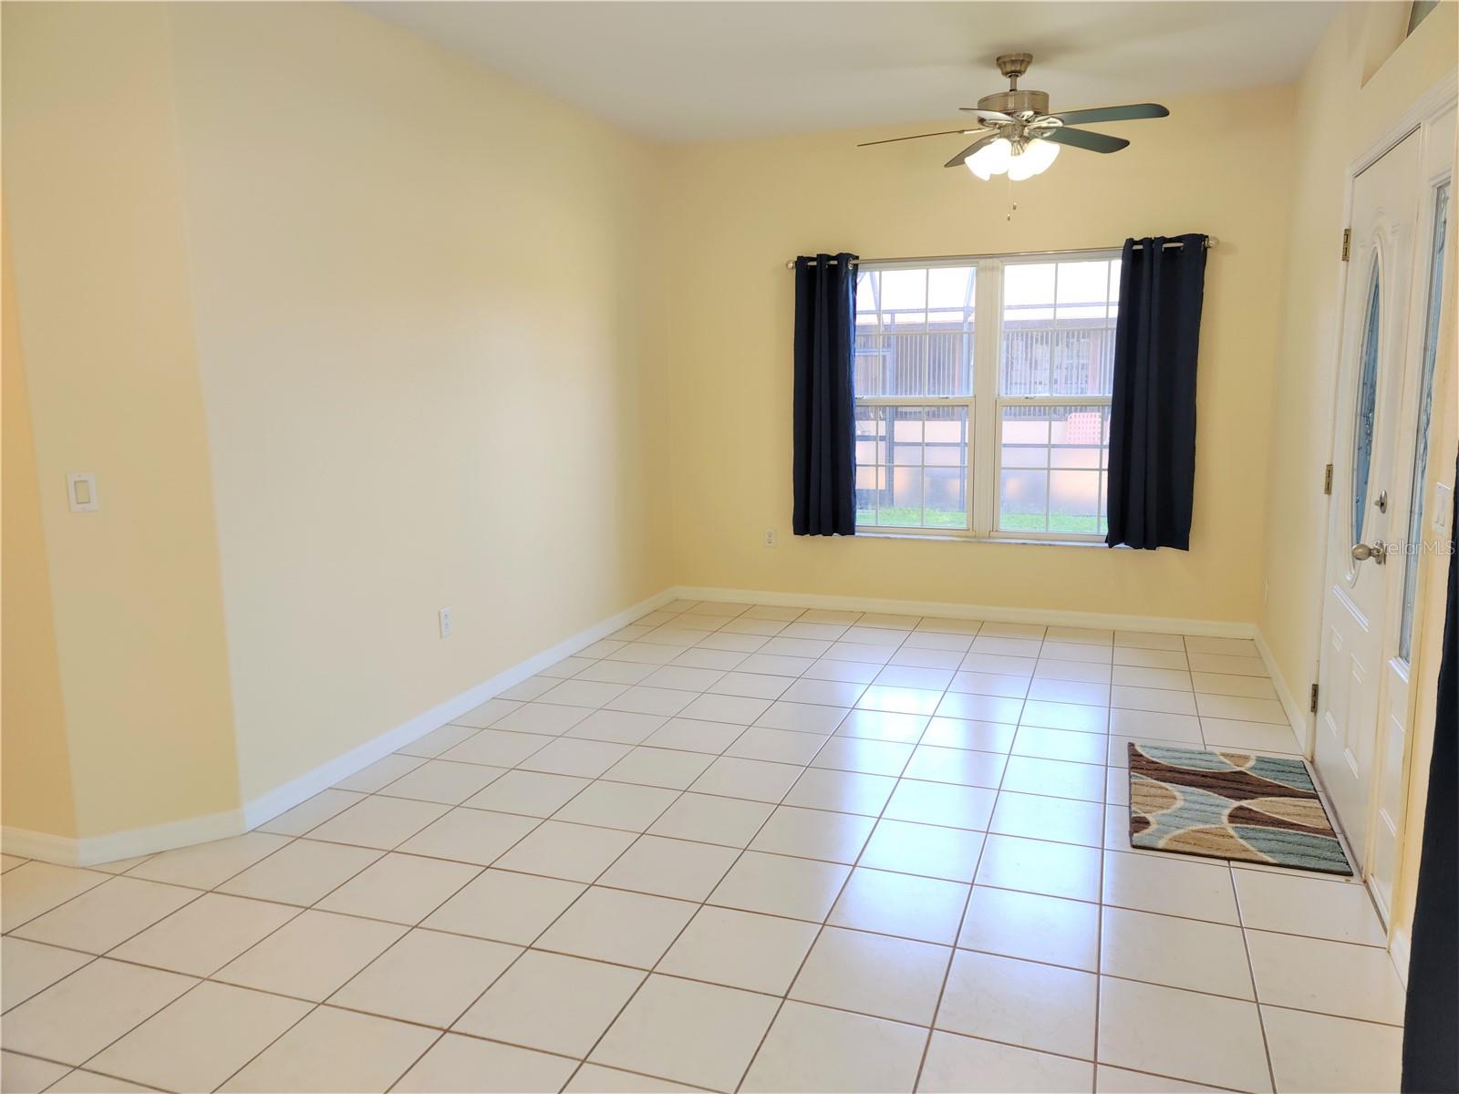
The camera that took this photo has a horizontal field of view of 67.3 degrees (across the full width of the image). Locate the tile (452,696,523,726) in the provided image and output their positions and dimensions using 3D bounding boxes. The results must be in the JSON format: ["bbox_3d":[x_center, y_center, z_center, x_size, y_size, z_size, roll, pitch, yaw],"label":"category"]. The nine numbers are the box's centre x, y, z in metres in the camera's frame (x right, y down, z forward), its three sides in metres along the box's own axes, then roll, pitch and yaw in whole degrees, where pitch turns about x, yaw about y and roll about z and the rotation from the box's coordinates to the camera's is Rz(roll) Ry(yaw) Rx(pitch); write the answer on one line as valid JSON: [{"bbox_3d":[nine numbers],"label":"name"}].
[{"bbox_3d":[-1.002,0.697,4.567,0.184,0.010,0.340,3,10,19],"label":"tile"}]

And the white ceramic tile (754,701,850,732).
[{"bbox_3d":[0.299,0.695,4.442,0.329,0.010,0.340,3,11,19],"label":"white ceramic tile"}]

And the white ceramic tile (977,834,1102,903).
[{"bbox_3d":[0.898,0.927,3.163,0.336,0.010,0.340,3,10,19],"label":"white ceramic tile"}]

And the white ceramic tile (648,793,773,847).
[{"bbox_3d":[-0.053,0.881,3.537,0.333,0.010,0.337,3,11,20],"label":"white ceramic tile"}]

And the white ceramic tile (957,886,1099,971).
[{"bbox_3d":[0.774,0.977,2.821,0.329,0.010,0.340,3,11,19],"label":"white ceramic tile"}]

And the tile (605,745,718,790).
[{"bbox_3d":[-0.250,0.793,3.910,0.329,0.010,0.340,3,11,19],"label":"tile"}]

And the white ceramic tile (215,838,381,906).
[{"bbox_3d":[-1.249,0.951,3.204,0.328,0.010,0.340,3,11,19],"label":"white ceramic tile"}]

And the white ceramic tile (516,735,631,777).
[{"bbox_3d":[-0.566,0.784,4.062,0.328,0.010,0.340,3,11,19],"label":"white ceramic tile"}]

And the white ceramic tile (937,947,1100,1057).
[{"bbox_3d":[0.672,1.056,2.544,0.334,0.010,0.337,3,11,20],"label":"white ceramic tile"}]

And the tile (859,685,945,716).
[{"bbox_3d":[0.736,0.661,4.701,0.336,0.010,0.340,3,10,19],"label":"tile"}]

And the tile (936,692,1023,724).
[{"bbox_3d":[1.051,0.677,4.580,0.331,0.010,0.333,3,11,19],"label":"tile"}]

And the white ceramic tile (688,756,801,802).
[{"bbox_3d":[0.065,0.817,3.841,0.328,0.010,0.340,3,11,19],"label":"white ceramic tile"}]

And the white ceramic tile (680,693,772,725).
[{"bbox_3d":[-0.015,0.687,4.622,0.333,0.010,0.337,3,11,20],"label":"white ceramic tile"}]

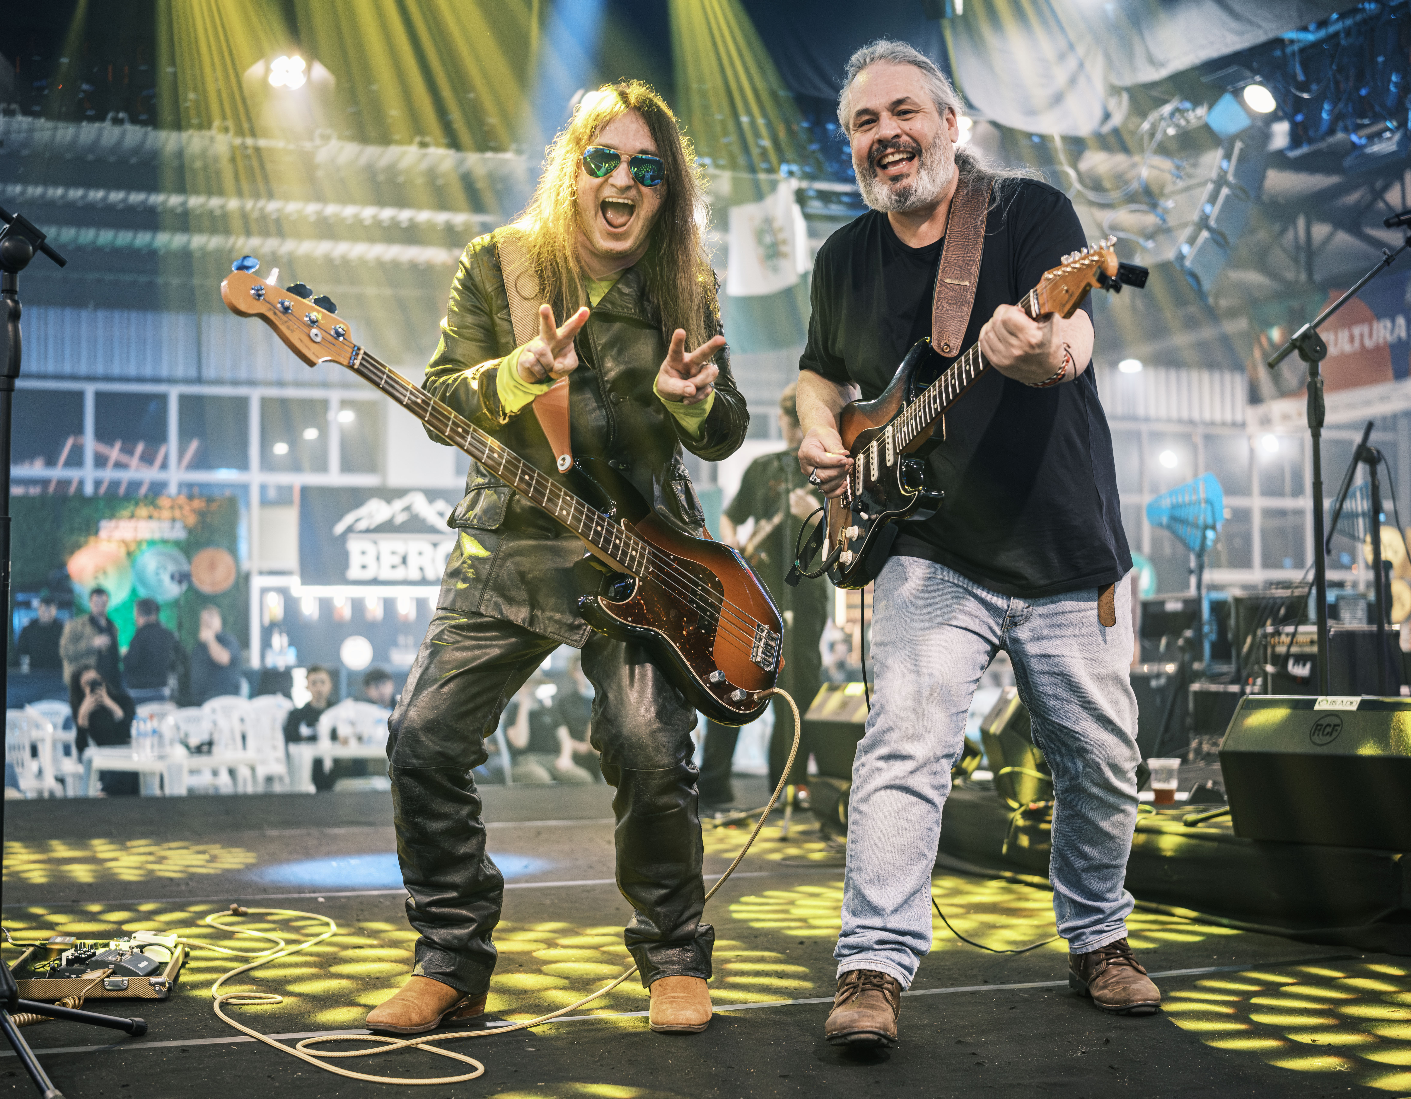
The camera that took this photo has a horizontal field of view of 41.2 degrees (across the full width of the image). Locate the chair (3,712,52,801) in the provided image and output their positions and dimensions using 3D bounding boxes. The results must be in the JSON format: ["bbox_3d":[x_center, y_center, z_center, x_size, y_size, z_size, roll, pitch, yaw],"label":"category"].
[{"bbox_3d":[-4.796,1.556,13.300,0.540,0.850,0.540,3,-5,-41],"label":"chair"}]

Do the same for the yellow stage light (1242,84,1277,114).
[{"bbox_3d":[2.705,-2.202,9.119,0.190,0.190,0.130,-3,29,45],"label":"yellow stage light"}]

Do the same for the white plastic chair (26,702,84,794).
[{"bbox_3d":[-5.144,1.632,14.800,0.530,0.850,0.530,2,-4,-30],"label":"white plastic chair"}]

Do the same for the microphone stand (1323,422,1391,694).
[{"bbox_3d":[2.170,0.184,6.100,0.600,1.187,0.600,-1,-4,11],"label":"microphone stand"}]

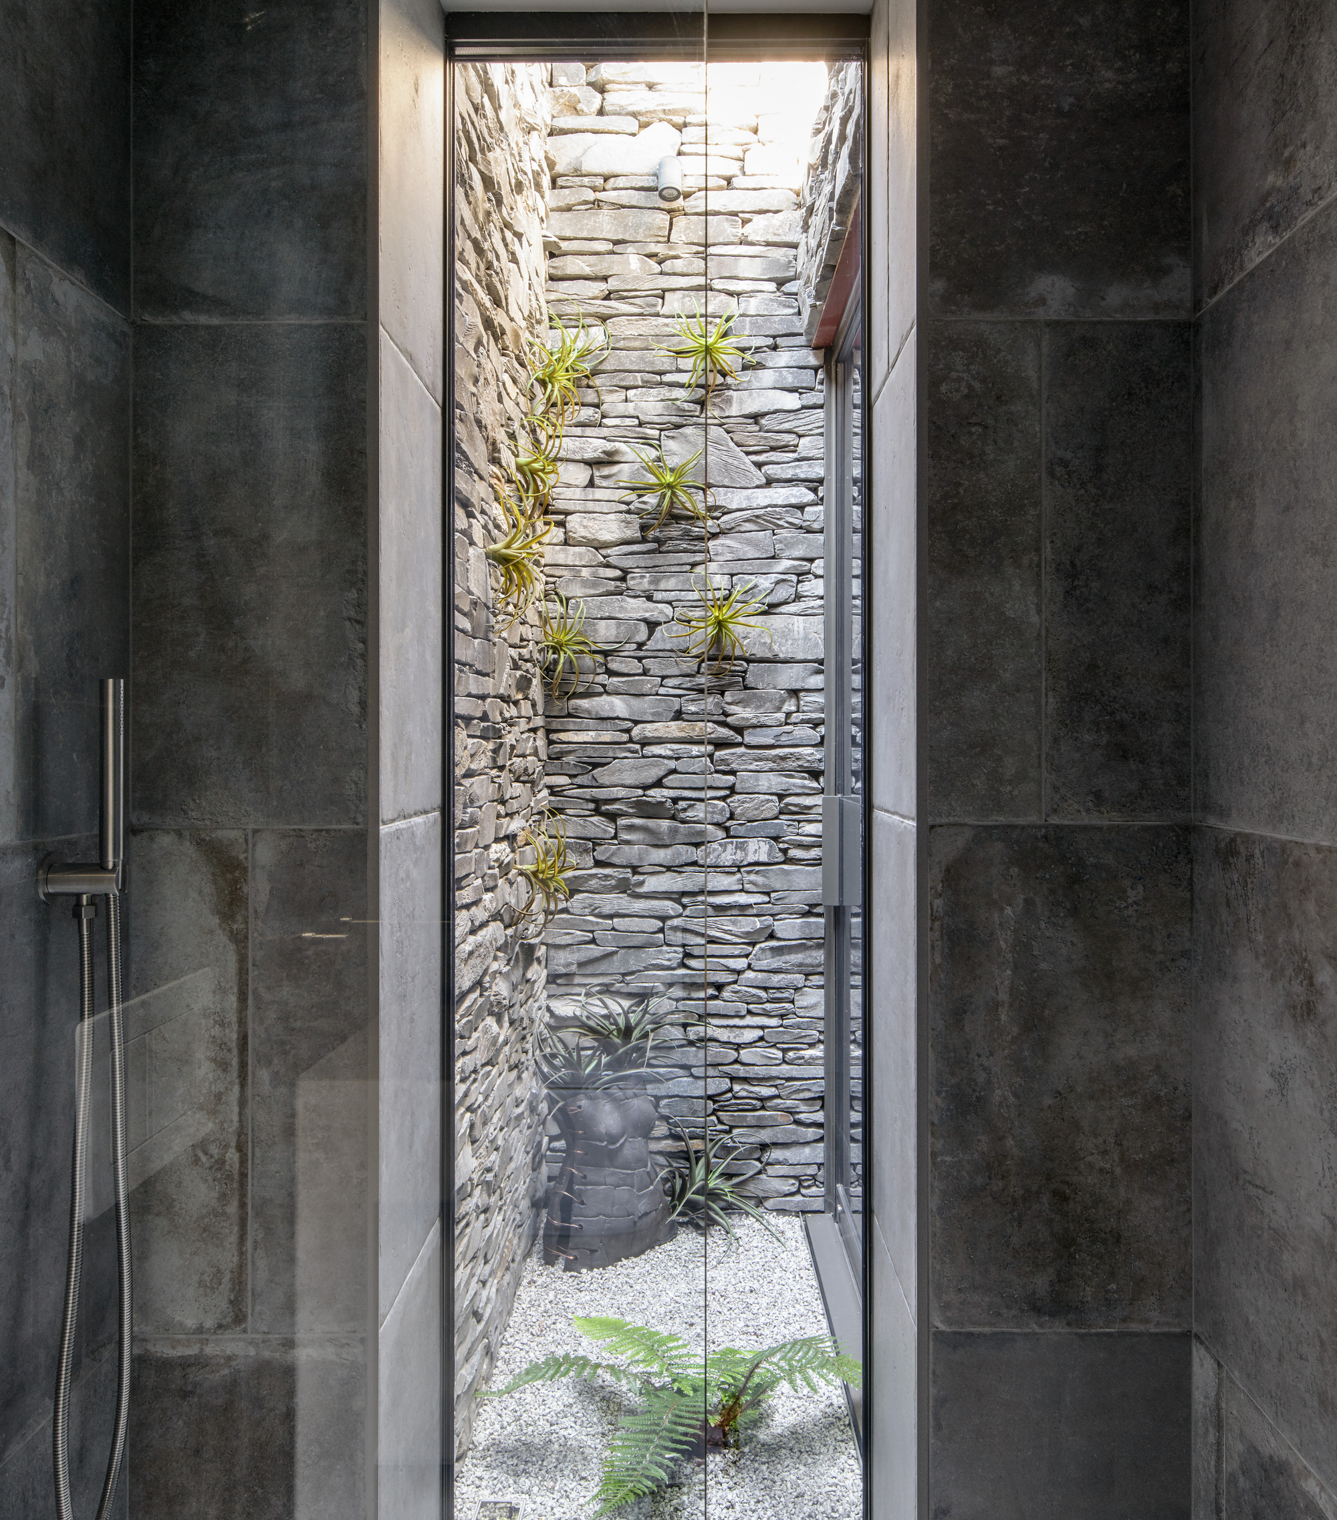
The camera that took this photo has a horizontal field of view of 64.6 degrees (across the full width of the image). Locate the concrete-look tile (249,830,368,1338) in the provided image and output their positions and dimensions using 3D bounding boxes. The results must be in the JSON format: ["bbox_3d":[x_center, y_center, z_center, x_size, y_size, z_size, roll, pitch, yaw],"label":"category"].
[{"bbox_3d":[-0.424,0.383,1.259,0.140,0.601,0.012,0,0,0],"label":"concrete-look tile"}]

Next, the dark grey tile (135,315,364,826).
[{"bbox_3d":[-0.495,-0.219,1.259,0.281,0.600,0.012,0,0,0],"label":"dark grey tile"}]

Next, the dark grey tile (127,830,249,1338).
[{"bbox_3d":[-0.567,0.383,1.259,0.142,0.601,0.012,0,0,0],"label":"dark grey tile"}]

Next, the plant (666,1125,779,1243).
[{"bbox_3d":[0.145,1.115,2.810,0.320,0.320,0.290,0,0,0],"label":"plant"}]

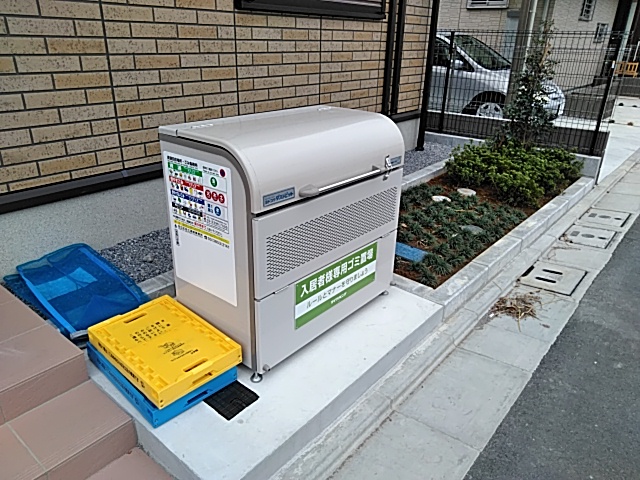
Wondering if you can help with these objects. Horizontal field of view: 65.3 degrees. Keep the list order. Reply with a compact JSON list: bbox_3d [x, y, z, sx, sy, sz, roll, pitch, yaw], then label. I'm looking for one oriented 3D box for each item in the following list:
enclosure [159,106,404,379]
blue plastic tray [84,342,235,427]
[{"bbox_3d":[-0.107,-0.062,2.243,0.513,0.936,0.985,18,27,36],"label":"enclosure"},{"bbox_3d":[-0.638,0.491,1.995,0.548,0.067,0.350,21,29,40],"label":"blue plastic tray"}]

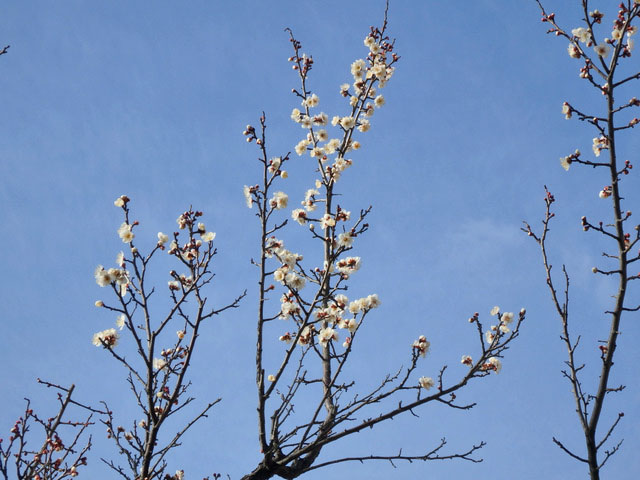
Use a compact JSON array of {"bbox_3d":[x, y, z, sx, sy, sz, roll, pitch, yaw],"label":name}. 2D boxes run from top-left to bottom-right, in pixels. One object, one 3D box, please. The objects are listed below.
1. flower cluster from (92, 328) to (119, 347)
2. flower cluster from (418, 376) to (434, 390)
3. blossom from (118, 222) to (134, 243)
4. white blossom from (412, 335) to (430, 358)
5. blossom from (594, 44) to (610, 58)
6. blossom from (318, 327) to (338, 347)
[{"bbox_3d":[-0.377,0.173,3.150,0.044,0.034,0.034,-6,-19,18],"label":"flower cluster"},{"bbox_3d":[0.184,0.248,3.100,0.027,0.024,0.022,2,-10,-11],"label":"flower cluster"},{"bbox_3d":[-0.340,-0.013,3.150,0.027,0.034,0.026,2,-10,-9],"label":"blossom"},{"bbox_3d":[0.178,0.187,3.150,0.031,0.041,0.032,10,-21,-29],"label":"white blossom"},{"bbox_3d":[0.473,-0.315,3.000,0.026,0.023,0.018,0,-10,0],"label":"blossom"},{"bbox_3d":[0.015,0.170,3.150,0.034,0.034,0.032,-1,-10,8],"label":"blossom"}]

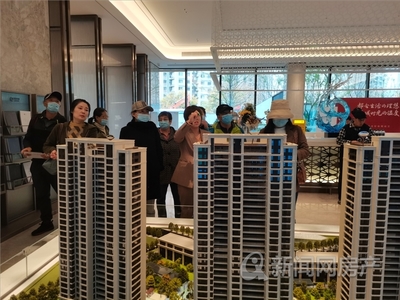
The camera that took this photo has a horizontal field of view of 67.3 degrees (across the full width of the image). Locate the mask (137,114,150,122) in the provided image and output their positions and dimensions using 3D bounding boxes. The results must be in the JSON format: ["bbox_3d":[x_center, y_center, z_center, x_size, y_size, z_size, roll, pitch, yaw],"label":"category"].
[{"bbox_3d":[-0.718,-0.402,3.850,0.150,0.110,0.085,-3,6,-30],"label":"mask"}]

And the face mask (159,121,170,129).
[{"bbox_3d":[-0.493,-0.352,4.200,0.145,0.110,0.085,2,6,15],"label":"face mask"}]

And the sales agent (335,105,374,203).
[{"bbox_3d":[2.640,0.106,5.016,0.550,1.602,0.400,2,6,13],"label":"sales agent"}]

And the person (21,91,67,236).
[{"bbox_3d":[-1.917,0.156,3.679,0.570,1.712,0.440,-1,6,-18],"label":"person"}]

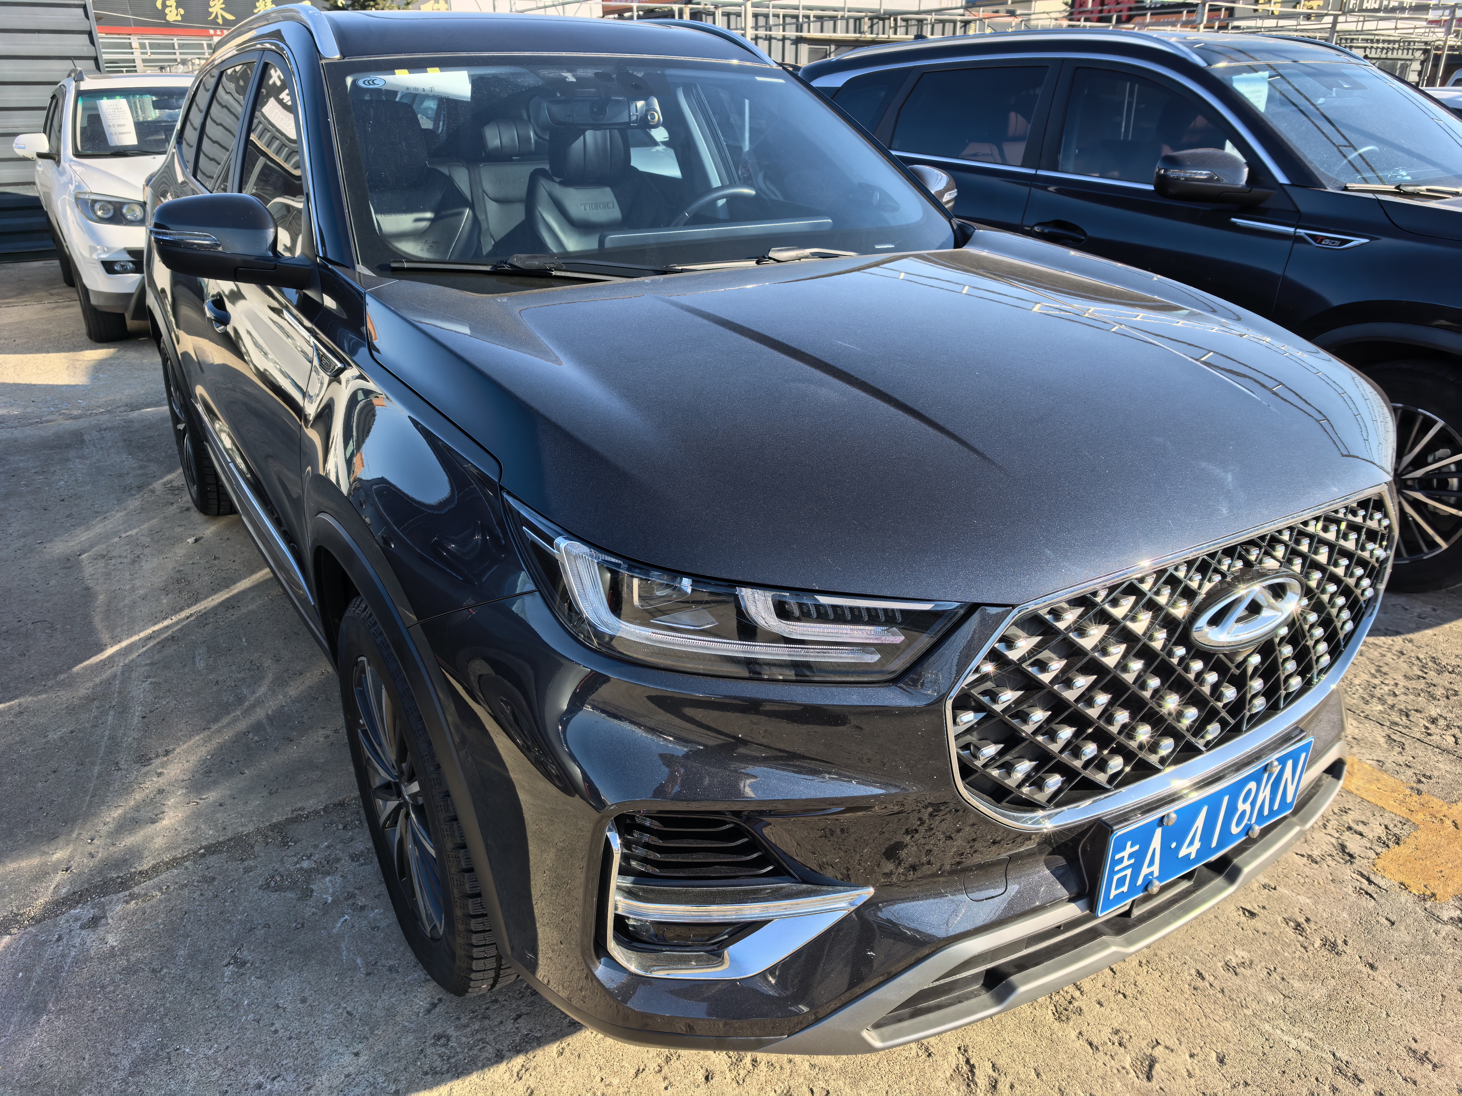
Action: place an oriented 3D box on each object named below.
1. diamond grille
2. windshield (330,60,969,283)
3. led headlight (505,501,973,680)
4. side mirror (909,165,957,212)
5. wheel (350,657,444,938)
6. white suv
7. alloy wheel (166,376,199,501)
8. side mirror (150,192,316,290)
[{"bbox_3d":[0.661,0.157,1.387,0.964,0.376,0.142,-14,26,-30],"label":"diamond grille"},{"bbox_3d":[-0.202,-0.919,2.384,1.482,0.487,0.731,-14,26,-30],"label":"windshield"},{"bbox_3d":[-0.005,0.044,1.198,0.447,0.193,0.416,-14,26,-30],"label":"led headlight"},{"bbox_3d":[0.585,-0.985,2.880,0.274,0.193,0.223,-14,26,-30],"label":"side mirror"},{"bbox_3d":[-0.527,0.411,1.812,0.193,0.502,0.502,-14,26,-30],"label":"wheel"},{"bbox_3d":[-4.396,-2.842,8.210,1.870,1.750,4.600,-14,26,-30],"label":"white suv"},{"bbox_3d":[-2.033,-0.486,3.966,0.193,0.502,0.502,-14,26,-30],"label":"alloy wheel"},{"bbox_3d":[-0.966,-0.594,1.959,0.274,0.193,0.223,-14,26,-30],"label":"side mirror"}]

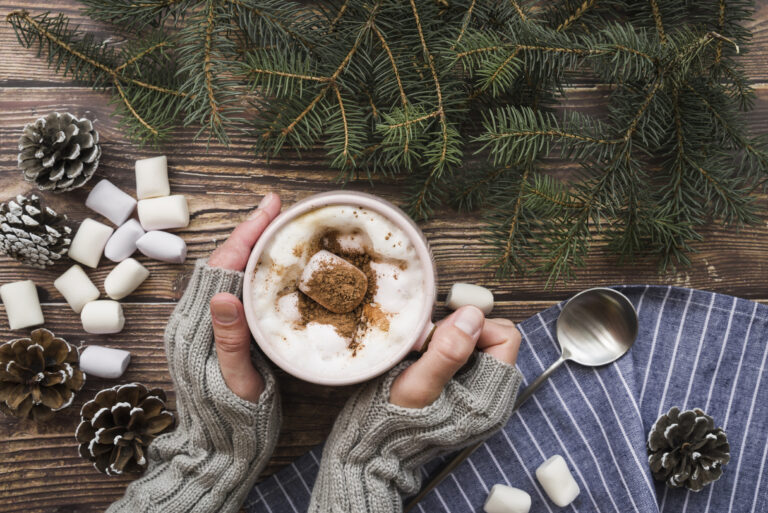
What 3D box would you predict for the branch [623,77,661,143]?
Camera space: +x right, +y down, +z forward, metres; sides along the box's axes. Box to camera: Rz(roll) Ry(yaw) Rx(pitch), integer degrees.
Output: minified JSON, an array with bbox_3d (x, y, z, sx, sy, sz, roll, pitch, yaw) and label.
[{"bbox_3d":[0.167,-0.095,0.525,0.013,0.014,0.042,28,90,0],"label":"branch"}]

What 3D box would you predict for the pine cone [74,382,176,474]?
[{"bbox_3d":[-0.168,0.113,0.526,0.062,0.049,0.061,0,90,0],"label":"pine cone"}]

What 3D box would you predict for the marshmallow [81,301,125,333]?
[{"bbox_3d":[-0.187,0.041,0.540,0.027,0.021,0.022,2,90,0],"label":"marshmallow"}]

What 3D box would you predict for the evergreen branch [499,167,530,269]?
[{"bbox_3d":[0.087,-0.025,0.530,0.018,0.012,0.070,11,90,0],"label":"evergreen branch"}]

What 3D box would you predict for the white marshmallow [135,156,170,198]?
[{"bbox_3d":[-0.154,-0.052,0.540,0.021,0.020,0.027,-4,90,0],"label":"white marshmallow"}]

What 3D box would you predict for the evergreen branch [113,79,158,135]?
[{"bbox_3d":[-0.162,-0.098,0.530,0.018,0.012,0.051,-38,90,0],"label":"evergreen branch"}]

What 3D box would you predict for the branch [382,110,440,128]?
[{"bbox_3d":[0.018,-0.087,0.518,0.038,0.012,0.011,-17,90,0],"label":"branch"}]

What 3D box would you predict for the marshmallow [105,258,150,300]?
[{"bbox_3d":[-0.171,0.015,0.540,0.029,0.021,0.019,-41,90,0],"label":"marshmallow"}]

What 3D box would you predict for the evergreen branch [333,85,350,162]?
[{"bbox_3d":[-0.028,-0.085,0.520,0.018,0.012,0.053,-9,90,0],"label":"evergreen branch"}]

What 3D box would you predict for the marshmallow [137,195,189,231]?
[{"bbox_3d":[-0.147,-0.029,0.539,0.030,0.021,0.021,-5,90,0],"label":"marshmallow"}]

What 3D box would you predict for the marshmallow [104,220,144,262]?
[{"bbox_3d":[-0.172,-0.011,0.540,0.017,0.020,0.027,43,90,0],"label":"marshmallow"}]

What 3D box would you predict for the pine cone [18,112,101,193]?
[{"bbox_3d":[-0.212,-0.068,0.530,0.050,0.040,0.050,0,90,0],"label":"pine cone"}]

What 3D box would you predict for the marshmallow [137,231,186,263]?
[{"bbox_3d":[-0.148,-0.007,0.540,0.032,0.021,0.018,14,90,0],"label":"marshmallow"}]

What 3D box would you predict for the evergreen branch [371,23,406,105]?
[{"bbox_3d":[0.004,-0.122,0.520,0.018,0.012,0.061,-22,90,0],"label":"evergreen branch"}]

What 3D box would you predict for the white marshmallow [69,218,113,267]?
[{"bbox_3d":[-0.194,-0.009,0.539,0.021,0.021,0.028,27,90,0],"label":"white marshmallow"}]

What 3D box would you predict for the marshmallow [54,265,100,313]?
[{"bbox_3d":[-0.204,0.021,0.539,0.021,0.021,0.026,-38,90,0],"label":"marshmallow"}]

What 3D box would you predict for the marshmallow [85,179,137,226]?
[{"bbox_3d":[-0.181,-0.036,0.540,0.028,0.020,0.021,36,90,0],"label":"marshmallow"}]

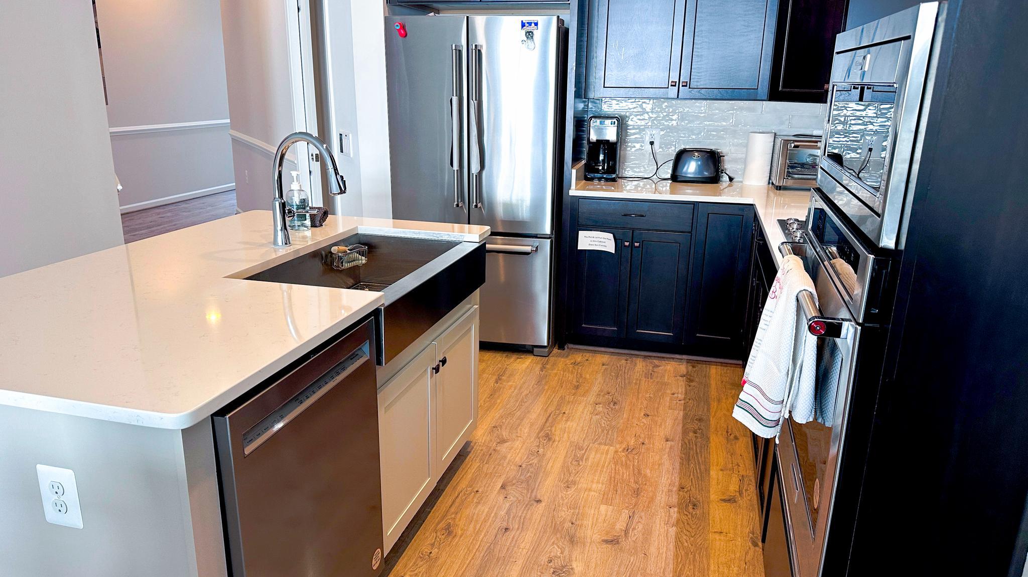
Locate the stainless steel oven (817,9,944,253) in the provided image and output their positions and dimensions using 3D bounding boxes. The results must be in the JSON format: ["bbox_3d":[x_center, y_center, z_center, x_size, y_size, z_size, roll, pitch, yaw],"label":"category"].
[{"bbox_3d":[0.913,-0.302,1.310,0.540,0.350,0.755,5,17,14],"label":"stainless steel oven"}]

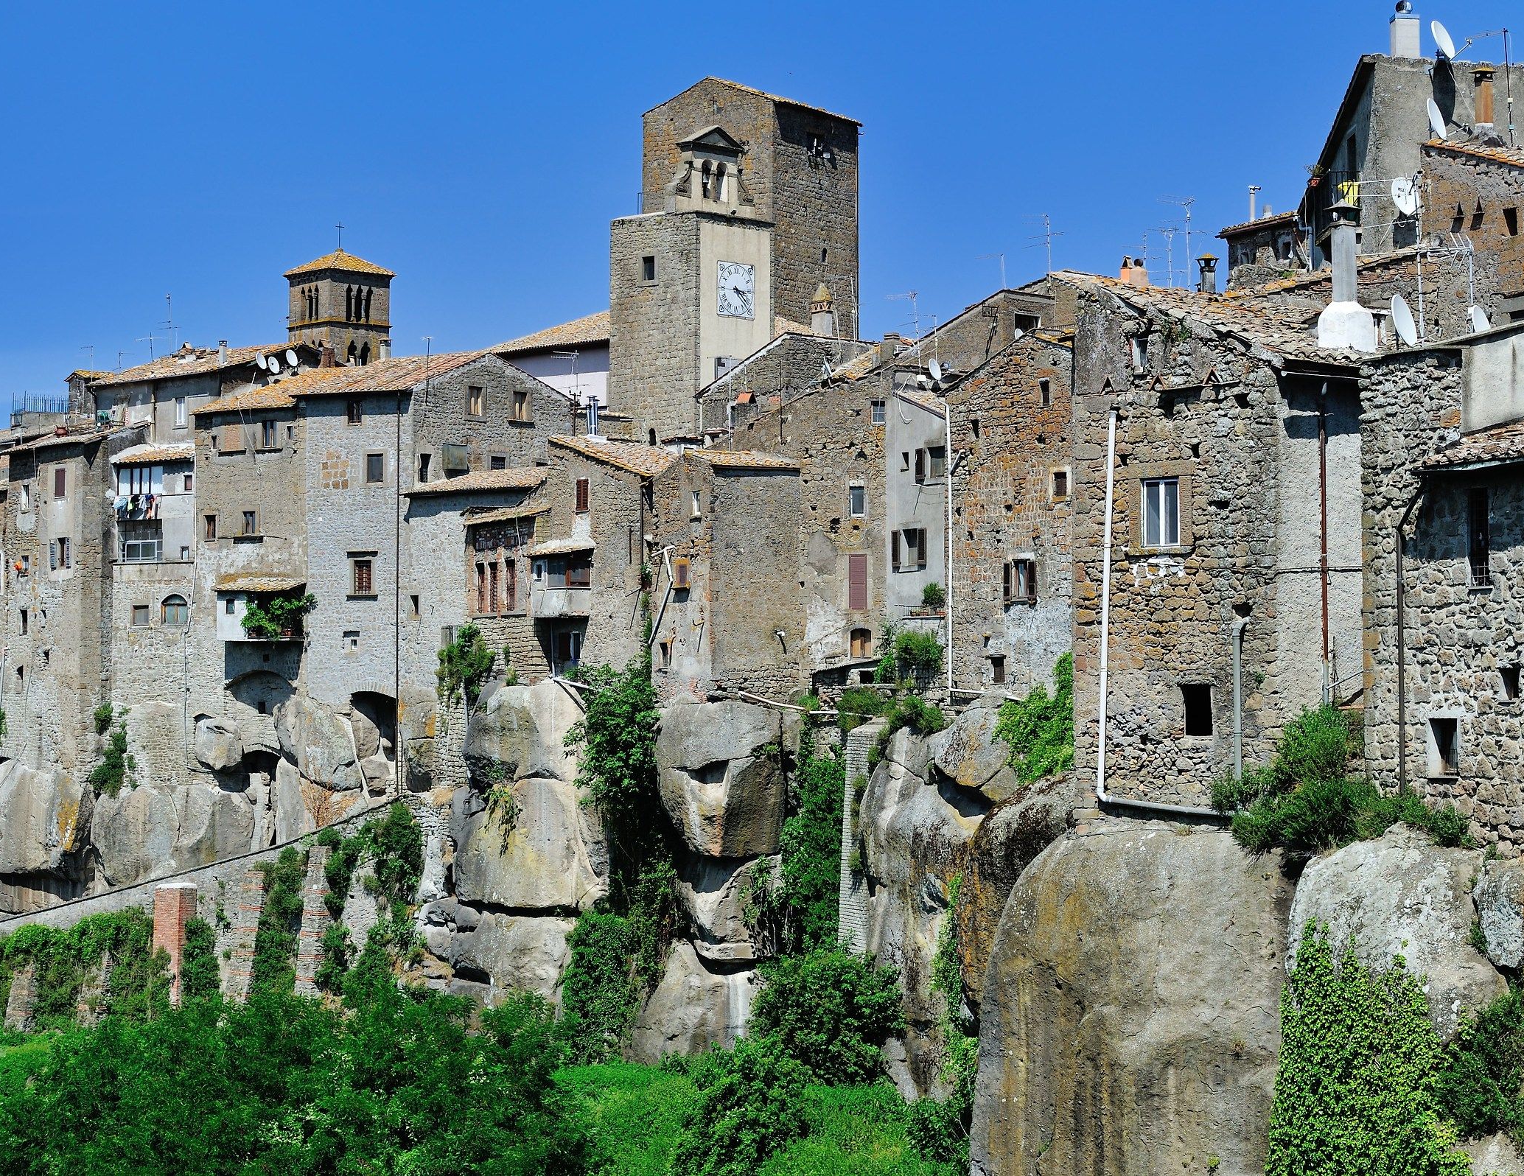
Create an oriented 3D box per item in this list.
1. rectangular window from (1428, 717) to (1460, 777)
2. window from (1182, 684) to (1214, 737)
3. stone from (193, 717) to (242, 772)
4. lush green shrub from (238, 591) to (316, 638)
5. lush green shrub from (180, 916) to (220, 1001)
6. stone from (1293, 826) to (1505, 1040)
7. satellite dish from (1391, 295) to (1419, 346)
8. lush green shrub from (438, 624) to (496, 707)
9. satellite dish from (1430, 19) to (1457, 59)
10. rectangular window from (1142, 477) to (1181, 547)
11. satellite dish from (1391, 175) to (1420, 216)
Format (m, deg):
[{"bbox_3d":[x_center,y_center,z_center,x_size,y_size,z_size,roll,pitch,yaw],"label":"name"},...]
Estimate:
[{"bbox_3d":[10.728,2.497,54.000,0.680,0.950,0.220,-1,-2,35],"label":"rectangular window"},{"bbox_3d":[7.296,2.046,57.500,0.660,0.900,0.200,-2,-2,45],"label":"window"},{"bbox_3d":[-22.025,6.372,139.000,2.000,2.200,1.800,-1,-2,33],"label":"stone"},{"bbox_3d":[-19.480,1.110,138.000,2.800,1.900,1.300,-1,-1,30],"label":"lush green shrub"},{"bbox_3d":[-20.435,13.471,125.000,1.500,3.100,1.100,-1,-1,30],"label":"lush green shrub"},{"bbox_3d":[10.718,5.784,58.000,3.500,3.600,3.000,-1,-2,35],"label":"stone"},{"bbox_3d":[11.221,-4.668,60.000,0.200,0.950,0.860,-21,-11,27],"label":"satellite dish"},{"bbox_3d":[-10.561,2.720,123.000,2.000,2.950,1.400,-1,-1,30],"label":"lush green shrub"},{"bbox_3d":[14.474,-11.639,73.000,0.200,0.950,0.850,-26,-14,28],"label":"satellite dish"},{"bbox_3d":[6.741,-1.283,58.000,0.820,1.200,0.180,-2,-2,45],"label":"rectangular window"},{"bbox_3d":[12.744,-7.765,68.000,0.700,0.800,0.350,1,-2,-29],"label":"satellite dish"}]

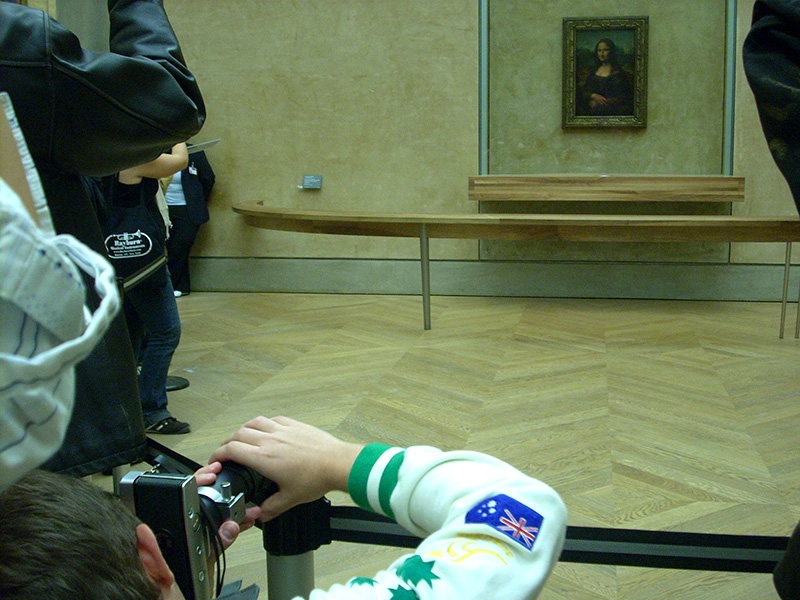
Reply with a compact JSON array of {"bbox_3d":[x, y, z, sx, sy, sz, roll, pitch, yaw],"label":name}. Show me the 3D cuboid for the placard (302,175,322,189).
[{"bbox_3d":[-0.849,-1.147,10.330,0.187,0.127,0.020,1,7,12],"label":"placard"}]

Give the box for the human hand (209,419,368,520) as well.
[{"bbox_3d":[-0.118,0.179,1.120,0.165,0.110,0.100,2,8,20],"label":"human hand"}]

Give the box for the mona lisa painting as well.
[{"bbox_3d":[1.884,-2.080,9.759,0.767,1.009,0.090,1,7,12],"label":"mona lisa painting"}]

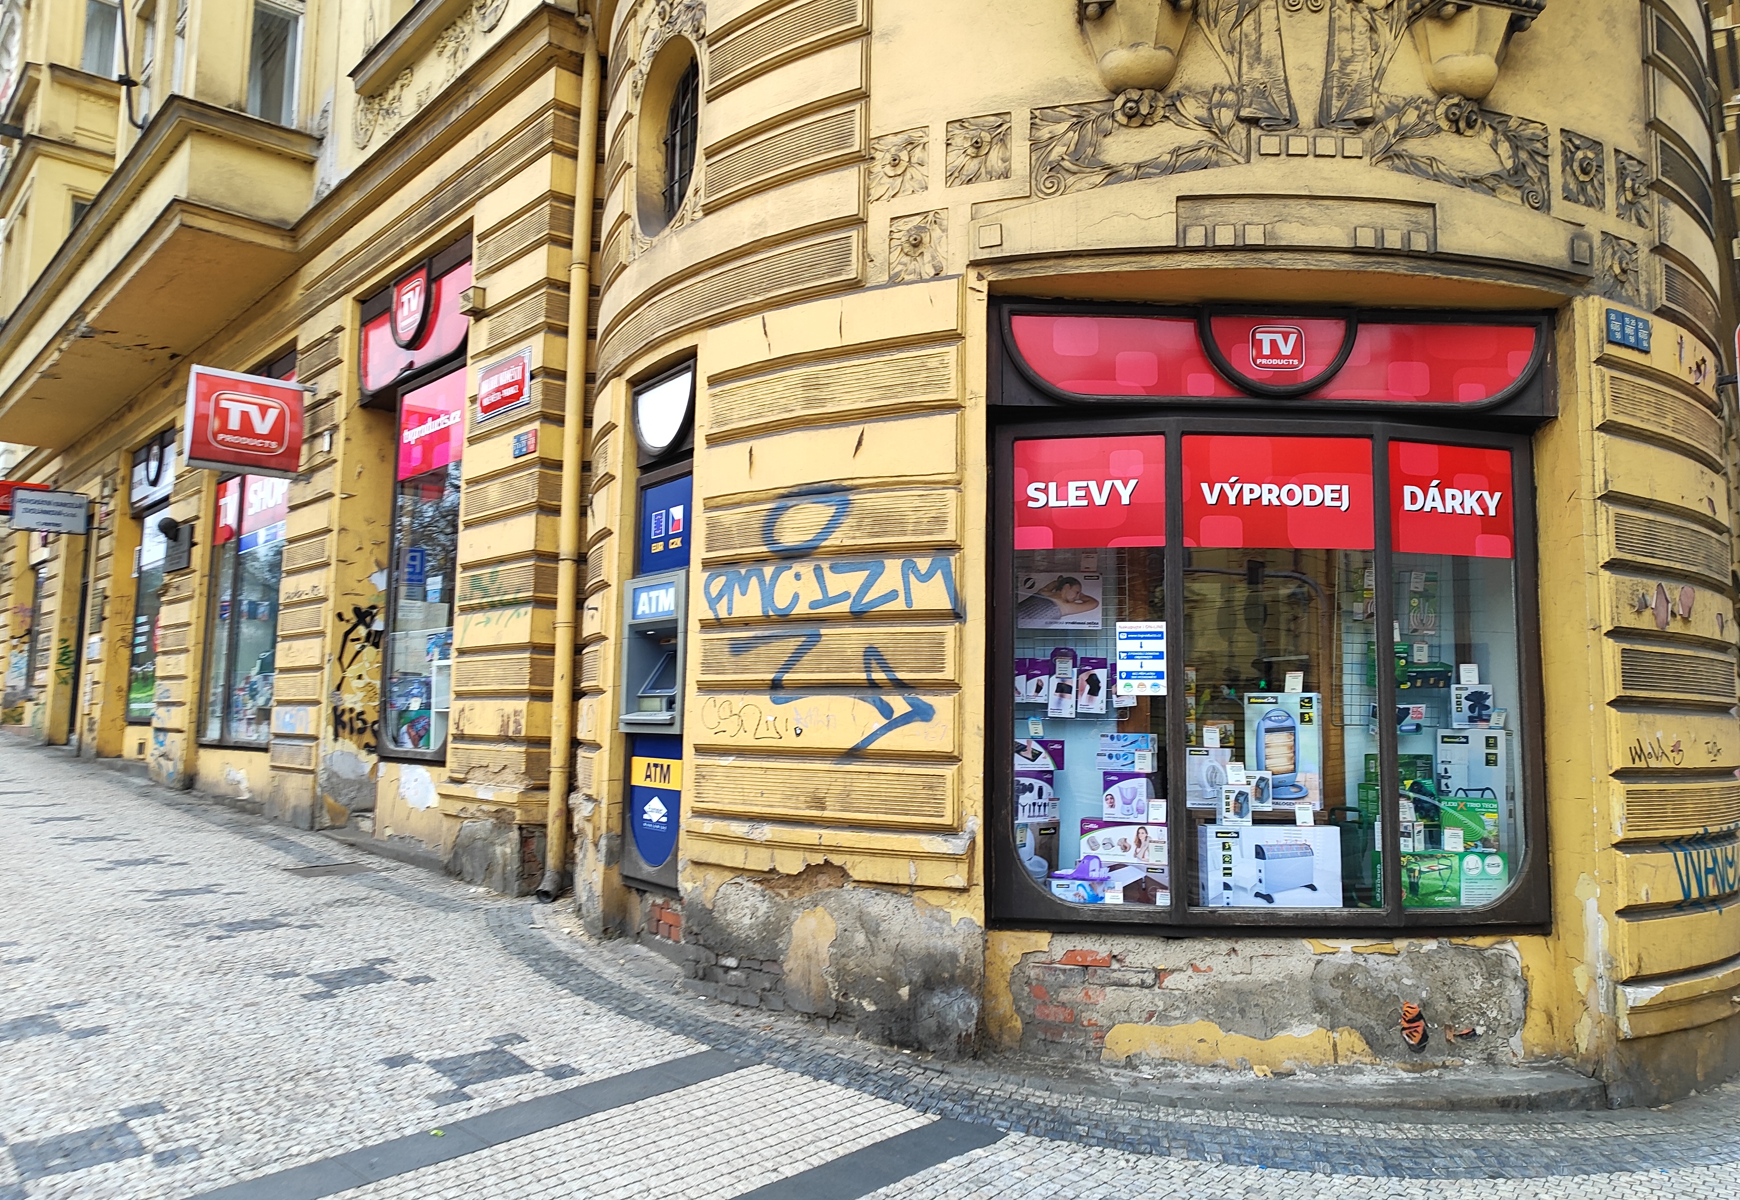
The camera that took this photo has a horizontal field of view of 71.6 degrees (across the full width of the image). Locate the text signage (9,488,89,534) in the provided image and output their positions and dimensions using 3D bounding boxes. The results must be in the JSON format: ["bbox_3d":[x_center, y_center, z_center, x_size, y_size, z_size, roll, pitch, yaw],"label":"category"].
[{"bbox_3d":[-10.972,-1.175,16.143,0.860,0.540,0.070,7,-8,-43],"label":"text signage"}]

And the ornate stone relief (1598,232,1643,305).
[{"bbox_3d":[3.224,-1.422,5.183,0.282,0.274,0.060,4,-7,-29],"label":"ornate stone relief"}]

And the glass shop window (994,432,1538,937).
[{"bbox_3d":[1.674,0.292,4.920,2.244,1.969,0.260,1,-6,0],"label":"glass shop window"}]

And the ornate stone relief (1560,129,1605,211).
[{"bbox_3d":[3.028,-1.819,5.117,0.276,0.307,0.060,4,-7,-25],"label":"ornate stone relief"}]

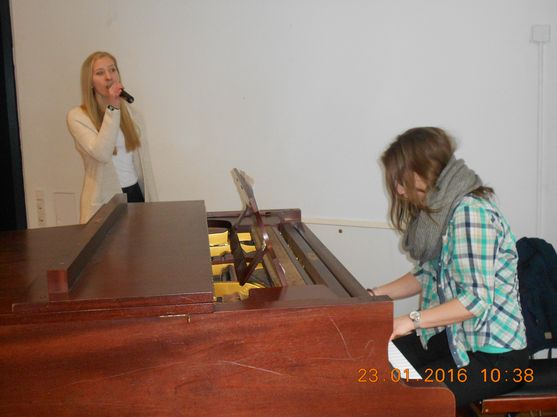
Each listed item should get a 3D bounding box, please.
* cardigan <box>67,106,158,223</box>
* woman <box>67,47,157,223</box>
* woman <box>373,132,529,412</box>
[{"bbox_3d":[-0.774,-0.143,3.278,0.460,0.668,0.340,-8,10,-42],"label":"cardigan"},{"bbox_3d":[-0.767,0.099,3.309,0.460,1.679,0.360,-8,10,-42],"label":"woman"},{"bbox_3d":[0.392,0.424,1.980,0.660,1.301,0.480,-2,7,-5],"label":"woman"}]

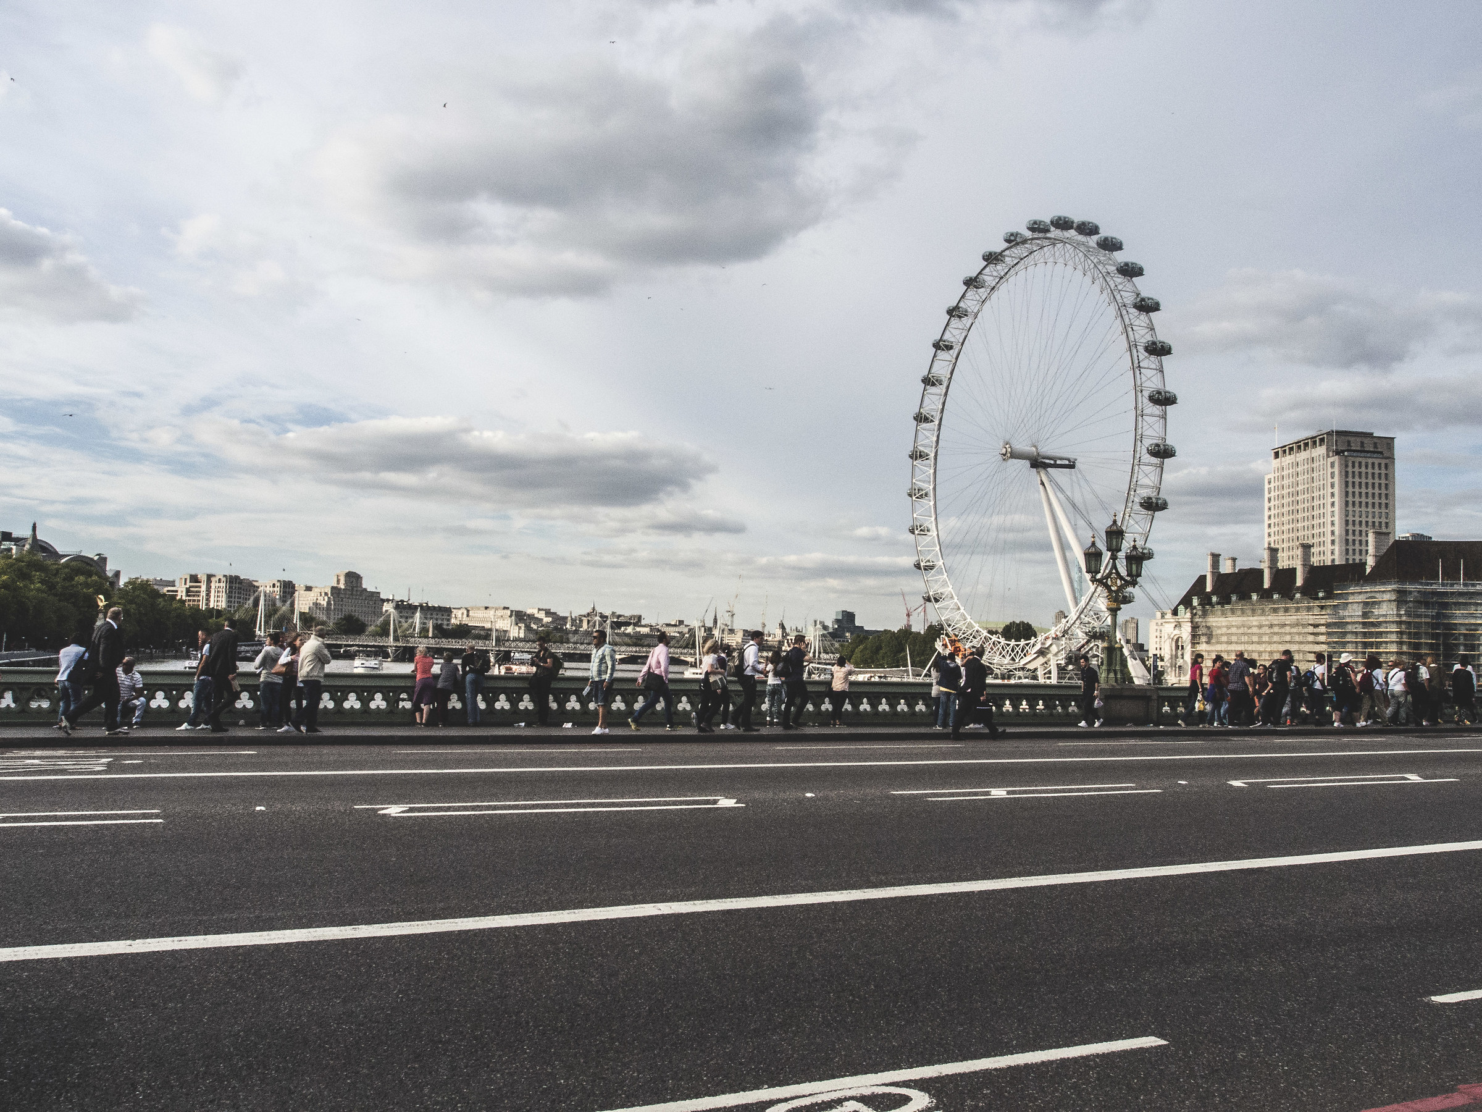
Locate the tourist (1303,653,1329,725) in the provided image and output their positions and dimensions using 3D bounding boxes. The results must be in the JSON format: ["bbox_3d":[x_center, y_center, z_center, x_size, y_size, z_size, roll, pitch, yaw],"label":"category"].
[{"bbox_3d":[13.427,3.123,28.000,0.500,1.704,0.460,4,-5,-24],"label":"tourist"}]

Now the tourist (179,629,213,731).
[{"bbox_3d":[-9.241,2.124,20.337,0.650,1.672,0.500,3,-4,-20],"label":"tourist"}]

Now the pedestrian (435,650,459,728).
[{"bbox_3d":[-5.386,2.422,22.000,0.460,1.440,0.550,3,-4,-14],"label":"pedestrian"}]

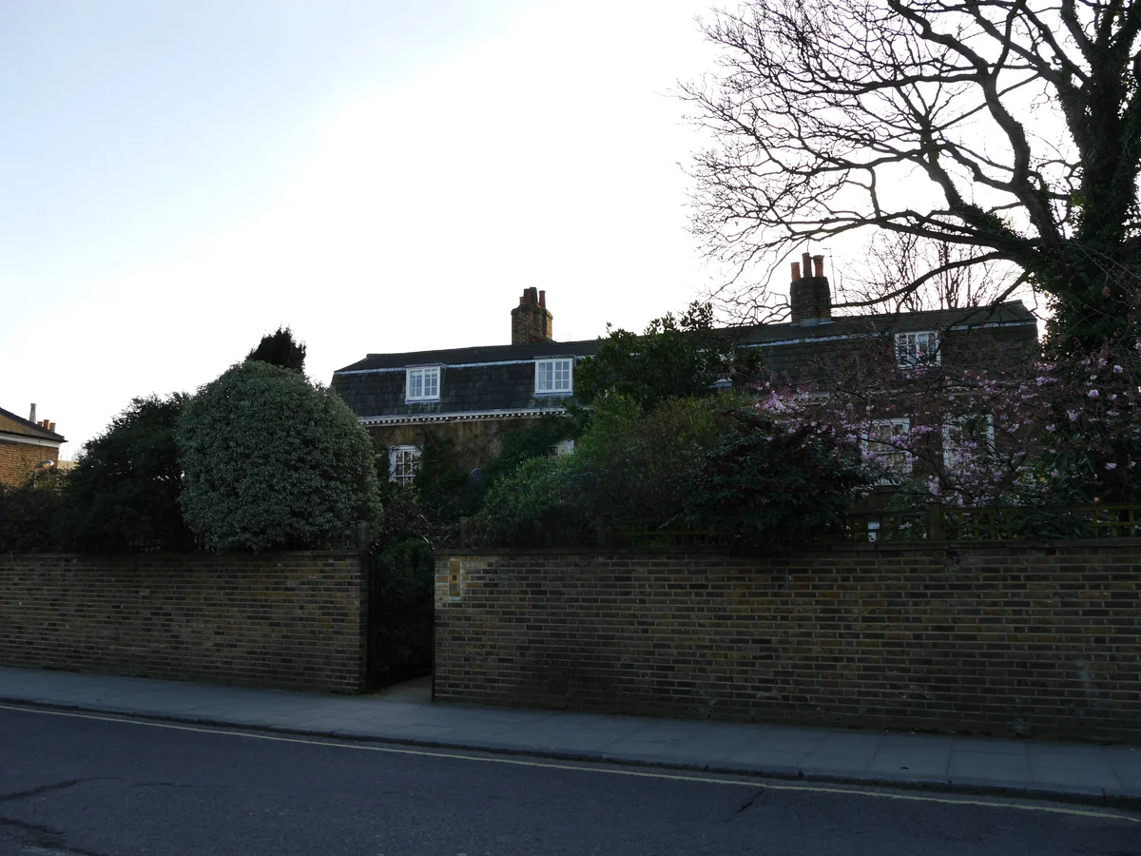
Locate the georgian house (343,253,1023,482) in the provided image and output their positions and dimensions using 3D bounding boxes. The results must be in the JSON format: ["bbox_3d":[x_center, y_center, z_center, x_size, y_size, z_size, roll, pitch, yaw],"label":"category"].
[{"bbox_3d":[2.950,0.306,29.395,21.450,10.900,6.200,-3,-9,17],"label":"georgian house"}]

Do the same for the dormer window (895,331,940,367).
[{"bbox_3d":[9.422,-2.085,25.083,1.139,1.019,0.500,-3,-9,17],"label":"dormer window"}]

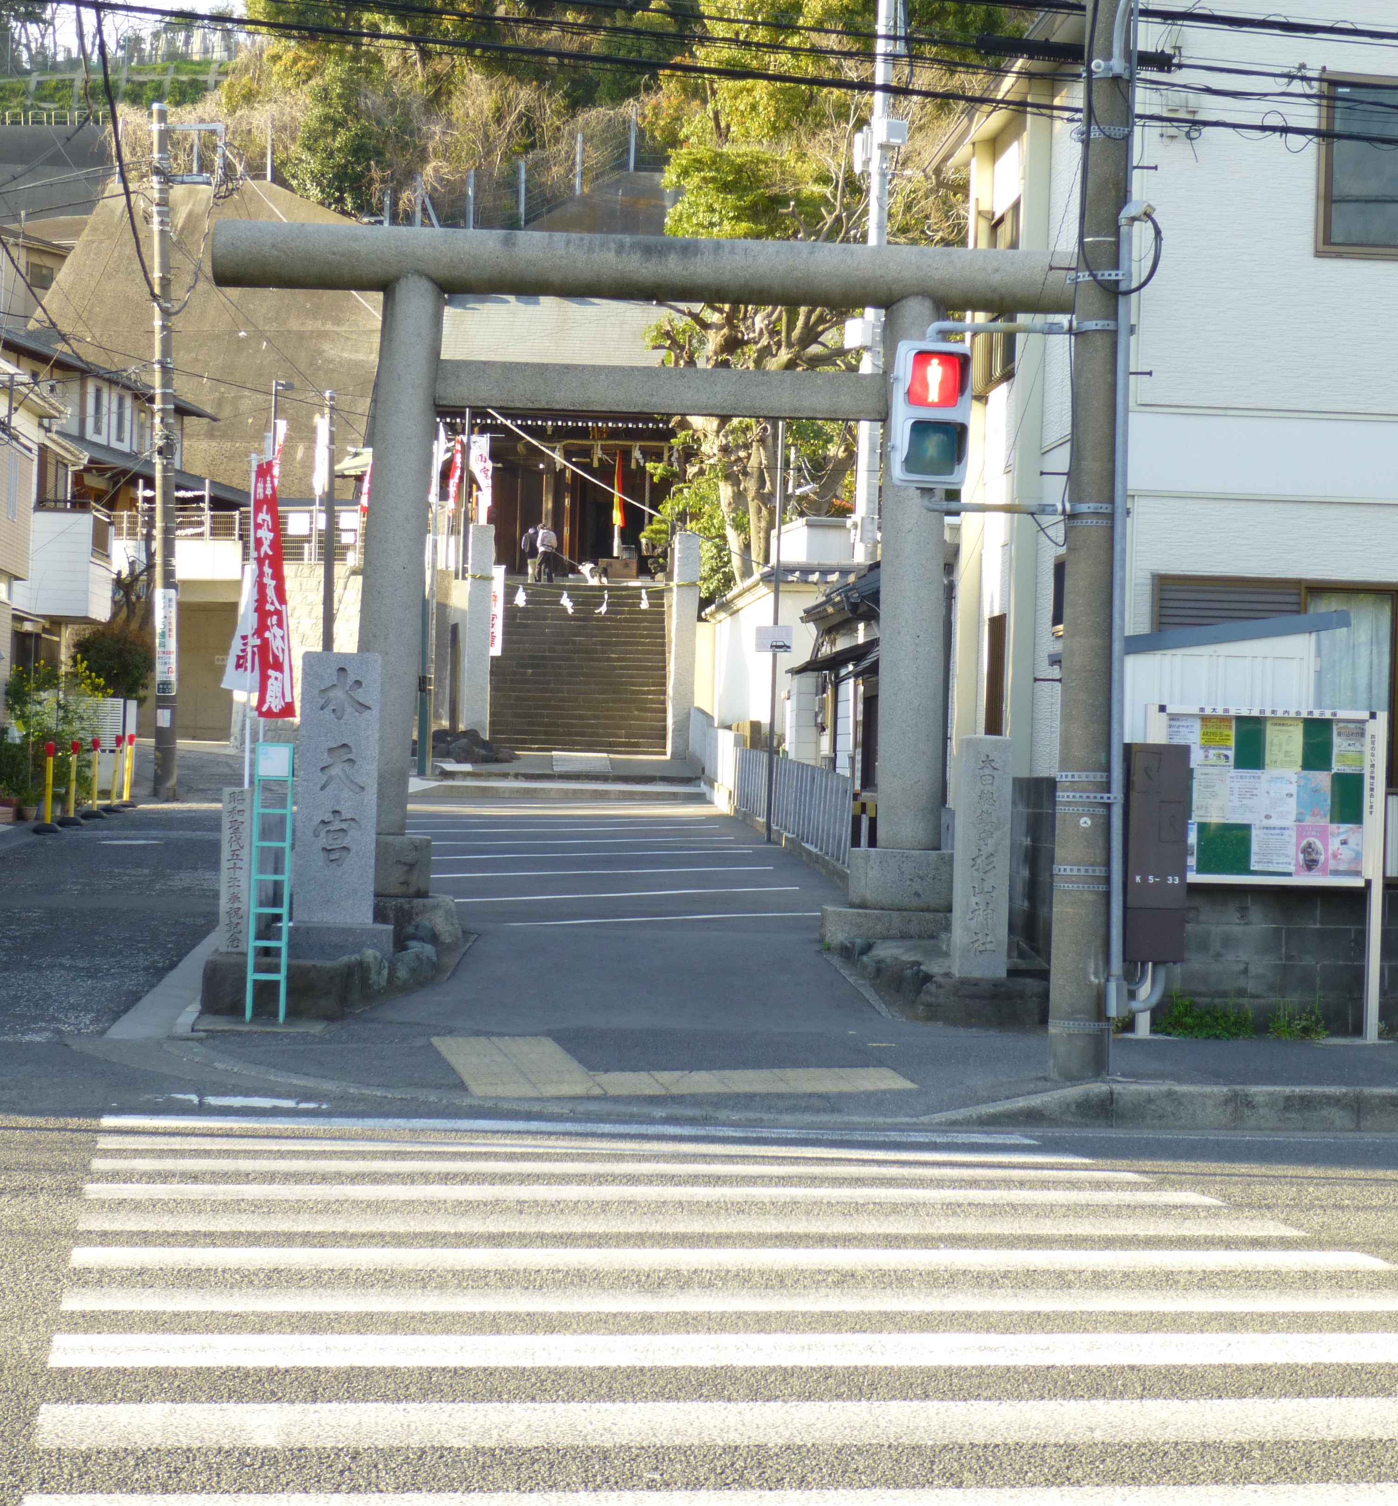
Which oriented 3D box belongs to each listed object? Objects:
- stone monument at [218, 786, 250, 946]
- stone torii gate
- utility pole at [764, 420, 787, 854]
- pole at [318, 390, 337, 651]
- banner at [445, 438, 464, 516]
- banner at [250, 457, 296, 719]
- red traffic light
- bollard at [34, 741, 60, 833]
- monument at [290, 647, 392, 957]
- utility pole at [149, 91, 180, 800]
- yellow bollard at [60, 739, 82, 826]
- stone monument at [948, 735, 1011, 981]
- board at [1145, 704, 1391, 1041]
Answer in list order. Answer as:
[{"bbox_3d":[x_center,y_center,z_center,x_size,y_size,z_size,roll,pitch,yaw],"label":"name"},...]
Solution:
[{"bbox_3d":[-2.482,0.626,18.650,0.145,0.870,0.140,2,-1,-2],"label":"stone monument"},{"bbox_3d":[-0.245,-1.058,20.500,5.330,4.020,0.650,2,-1,-2],"label":"stone torii gate"},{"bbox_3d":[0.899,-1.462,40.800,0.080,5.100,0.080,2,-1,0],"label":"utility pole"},{"bbox_3d":[-5.059,-2.087,47.500,0.150,5.750,0.150,1,-1,0],"label":"pole"},{"bbox_3d":[-5.187,-5.887,74.000,0.400,1.680,0.300,2,-1,-5],"label":"banner"},{"bbox_3d":[-2.545,-0.984,20.800,0.280,1.570,0.200,2,-1,-5],"label":"banner"},{"bbox_3d":[1.153,-1.828,17.000,0.320,0.310,0.200,2,-1,-6],"label":"red traffic light"},{"bbox_3d":[-7.355,0.372,39.300,0.300,1.000,0.300,2,-1,0],"label":"bollard"},{"bbox_3d":[-1.946,0.290,18.650,0.620,1.670,0.400,2,-1,-4],"label":"monument"},{"bbox_3d":[-7.573,-4.269,49.200,0.320,9.800,0.320,0,-1,0],"label":"utility pole"},{"bbox_3d":[-6.663,0.325,37.000,0.270,0.890,0.270,2,-1,0],"label":"yellow bollard"},{"bbox_3d":[1.554,0.573,19.100,0.265,1.320,0.250,2,-1,-3],"label":"stone monument"},{"bbox_3d":[3.238,0.691,19.900,1.380,1.900,0.100,2,-1,-9],"label":"board"}]

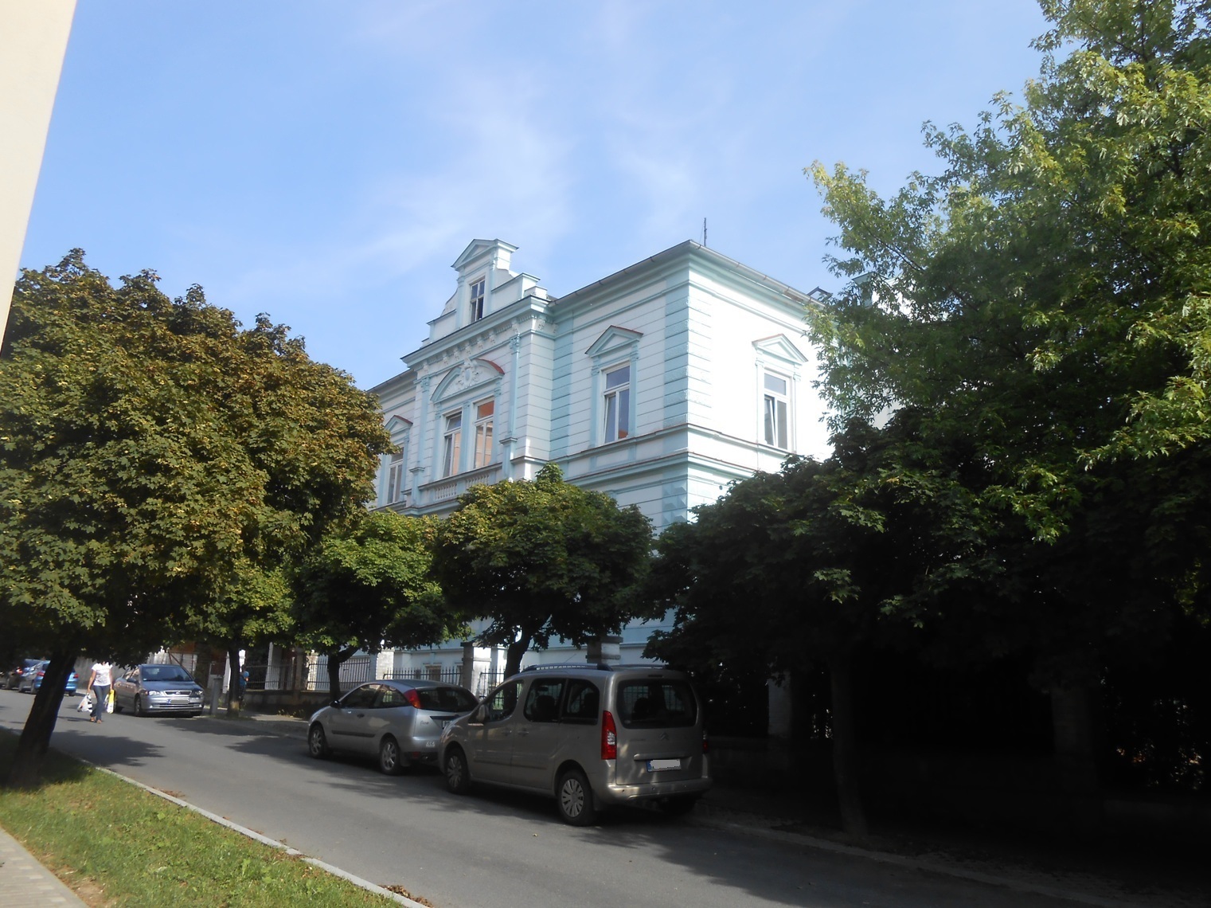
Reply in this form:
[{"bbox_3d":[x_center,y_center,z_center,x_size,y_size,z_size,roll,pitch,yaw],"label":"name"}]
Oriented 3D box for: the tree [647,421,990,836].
[{"bbox_3d":[2.525,1.823,10.806,4.300,5.000,4.200,14,-19,-38],"label":"tree"}]

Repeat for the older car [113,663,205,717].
[{"bbox_3d":[-13.029,6.918,26.730,1.710,1.430,4.150,12,-17,-36],"label":"older car"}]

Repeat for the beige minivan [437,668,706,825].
[{"bbox_3d":[-0.605,3.768,12.246,1.810,1.820,4.380,13,-17,-38],"label":"beige minivan"}]

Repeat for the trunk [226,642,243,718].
[{"bbox_3d":[-10.391,6.289,25.531,0.360,2.100,0.360,14,-19,-38],"label":"trunk"}]

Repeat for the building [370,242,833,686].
[{"bbox_3d":[0.183,1.600,30.151,11.800,14.300,16.200,14,-19,-39],"label":"building"}]

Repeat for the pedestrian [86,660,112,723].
[{"bbox_3d":[-12.770,5.906,22.996,0.560,1.660,0.400,10,-17,-30],"label":"pedestrian"}]

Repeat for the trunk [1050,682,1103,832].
[{"bbox_3d":[5.824,3.613,11.258,0.460,2.000,0.460,14,-19,-38],"label":"trunk"}]

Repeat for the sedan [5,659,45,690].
[{"bbox_3d":[-28.757,10.923,45.133,1.730,1.450,4.350,14,-19,-40],"label":"sedan"}]

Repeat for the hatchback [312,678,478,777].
[{"bbox_3d":[-3.749,4.762,16.143,1.700,1.430,4.150,14,-17,-40],"label":"hatchback"}]

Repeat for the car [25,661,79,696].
[{"bbox_3d":[-24.909,9.946,40.634,1.700,1.460,4.100,14,-19,-40],"label":"car"}]

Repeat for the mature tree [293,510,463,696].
[{"bbox_3d":[-5.534,3.895,21.401,4.200,5.200,4.100,14,-19,-38],"label":"mature tree"}]

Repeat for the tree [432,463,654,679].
[{"bbox_3d":[-1.189,2.758,16.075,4.100,5.300,4.100,14,-19,-38],"label":"tree"}]

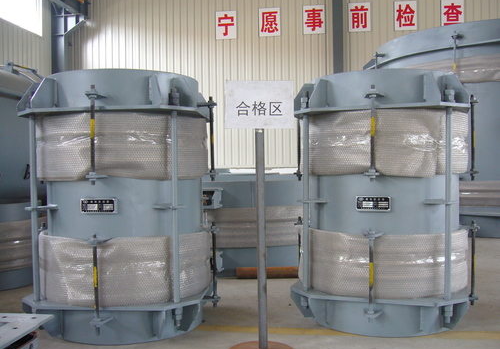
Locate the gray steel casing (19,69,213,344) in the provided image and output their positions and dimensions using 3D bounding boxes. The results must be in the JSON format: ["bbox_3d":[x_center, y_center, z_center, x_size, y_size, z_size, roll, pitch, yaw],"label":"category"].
[{"bbox_3d":[-0.667,0.148,2.825,0.944,1.287,0.944,0,1,4],"label":"gray steel casing"}]

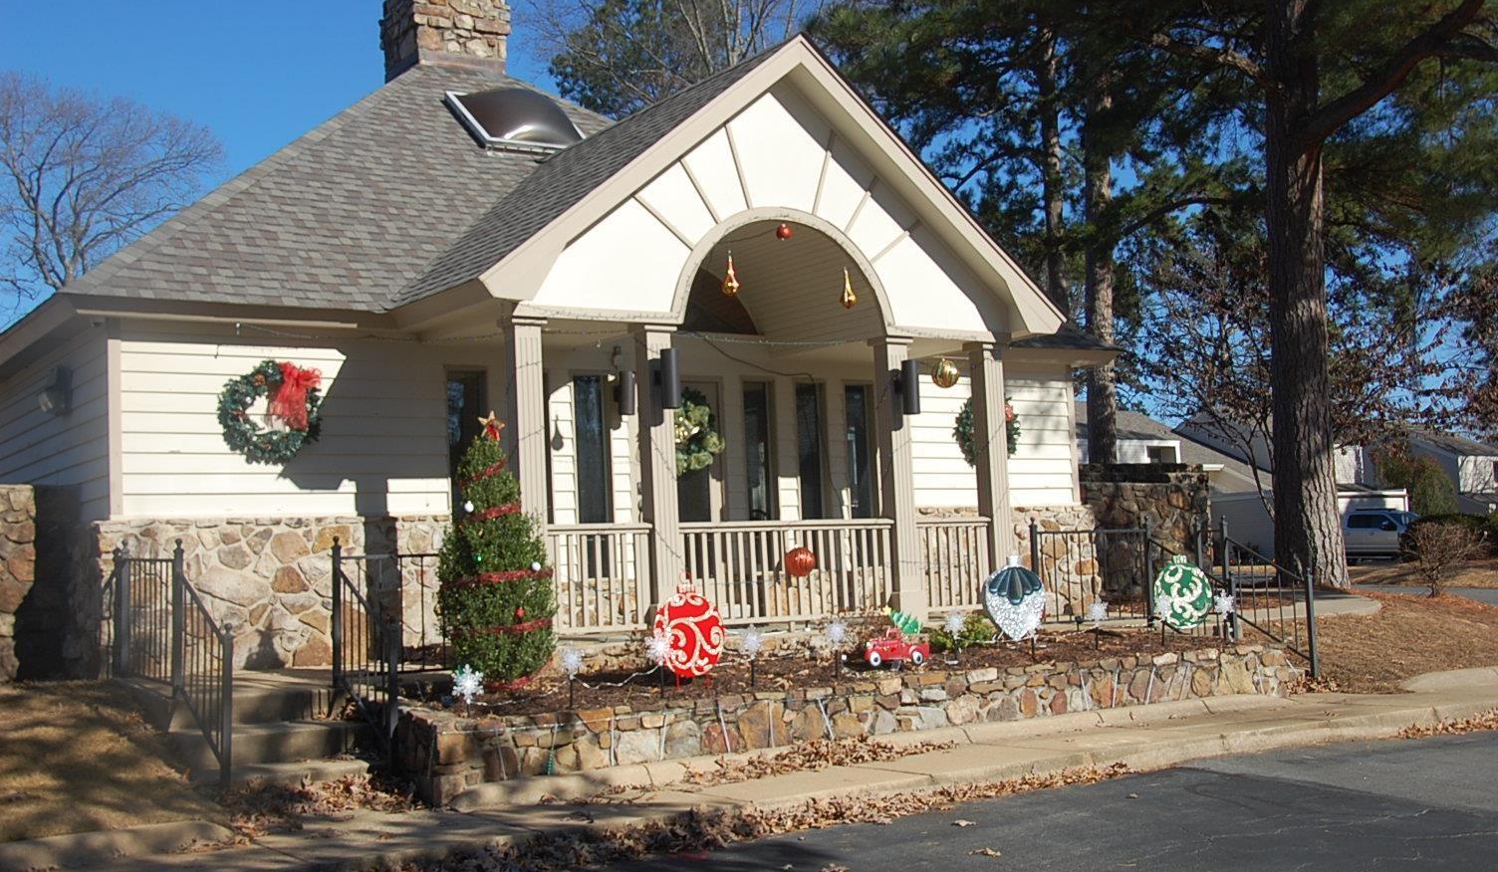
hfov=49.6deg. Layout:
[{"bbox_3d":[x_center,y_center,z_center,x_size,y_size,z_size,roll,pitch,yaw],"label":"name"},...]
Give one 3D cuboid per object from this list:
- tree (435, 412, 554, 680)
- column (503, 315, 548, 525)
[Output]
[{"bbox_3d":[-1.745,0.764,11.101,0.813,1.833,0.813,-3,-5,0],"label":"tree"},{"bbox_3d":[-1.686,0.367,12.299,0.284,2.509,0.284,1,-6,-35],"label":"column"}]

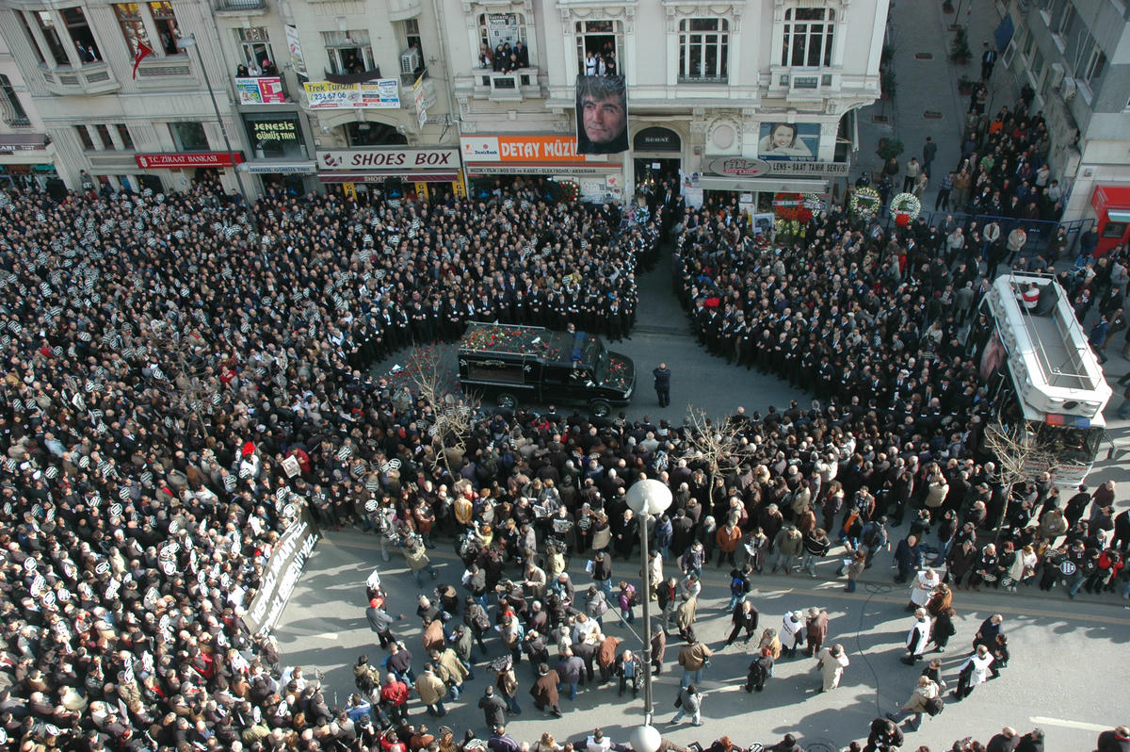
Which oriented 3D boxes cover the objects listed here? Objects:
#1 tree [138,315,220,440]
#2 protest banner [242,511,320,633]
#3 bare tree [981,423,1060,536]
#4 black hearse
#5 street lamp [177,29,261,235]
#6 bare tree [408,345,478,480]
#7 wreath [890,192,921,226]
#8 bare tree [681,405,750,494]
[{"bbox_3d":[-10.579,1.265,24.348,2.300,4.800,2.200,3,39,10],"label":"tree"},{"bbox_3d":[-7.118,5.085,21.626,0.150,1.400,3.650,4,39,11],"label":"protest banner"},{"bbox_3d":[10.873,2.849,20.751,1.950,3.800,1.850,3,39,10],"label":"bare tree"},{"bbox_3d":[-0.420,-0.212,27.233,5.480,2.150,1.820,5,39,12],"label":"black hearse"},{"bbox_3d":[-13.317,-8.721,33.710,0.600,9.260,1.350,3,39,10],"label":"street lamp"},{"bbox_3d":[-3.171,1.680,22.914,2.050,4.900,2.000,3,39,10],"label":"bare tree"},{"bbox_3d":[13.533,-6.608,33.663,1.260,1.350,0.300,11,31,19],"label":"wreath"},{"bbox_3d":[3.888,2.467,22.138,2.050,3.650,1.950,3,39,10],"label":"bare tree"}]

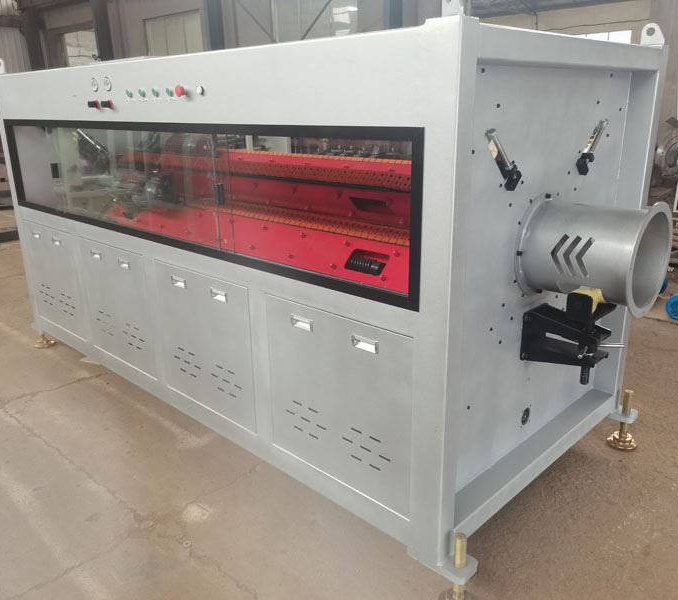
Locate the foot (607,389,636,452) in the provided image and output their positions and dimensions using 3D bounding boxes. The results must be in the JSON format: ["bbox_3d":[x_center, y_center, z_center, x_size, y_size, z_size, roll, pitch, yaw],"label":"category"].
[{"bbox_3d":[1.355,0.556,2.845,0.130,0.285,0.130,16,24,42],"label":"foot"}]

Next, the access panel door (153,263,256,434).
[{"bbox_3d":[-0.588,0.189,2.640,0.693,0.644,0.020,16,24,42],"label":"access panel door"}]

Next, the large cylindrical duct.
[{"bbox_3d":[0.874,-0.162,2.068,0.380,0.390,0.390,16,24,42],"label":"large cylindrical duct"}]

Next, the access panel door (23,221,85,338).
[{"bbox_3d":[-1.748,-0.139,3.709,0.700,0.644,0.020,16,24,42],"label":"access panel door"}]

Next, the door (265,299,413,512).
[{"bbox_3d":[-0.016,0.351,2.112,0.689,0.644,0.020,16,24,42],"label":"door"}]

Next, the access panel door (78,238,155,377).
[{"bbox_3d":[-1.166,0.026,3.172,0.699,0.644,0.020,16,24,42],"label":"access panel door"}]

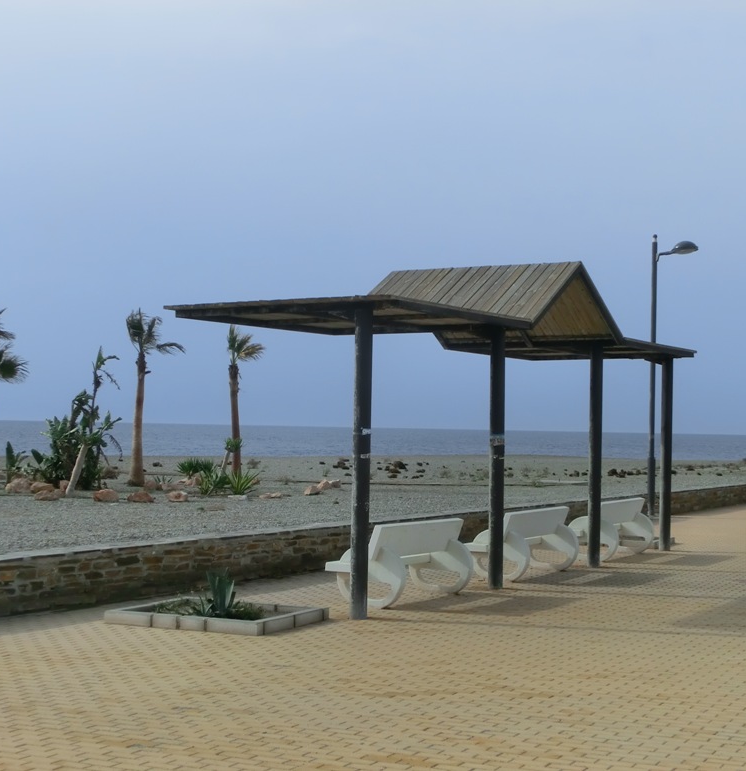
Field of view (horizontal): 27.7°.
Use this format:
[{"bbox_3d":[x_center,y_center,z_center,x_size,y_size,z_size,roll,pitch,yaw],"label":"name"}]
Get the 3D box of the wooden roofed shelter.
[{"bbox_3d":[1.247,0.408,18.083,2.583,3.679,8.905,0,-2,29],"label":"wooden roofed shelter"}]

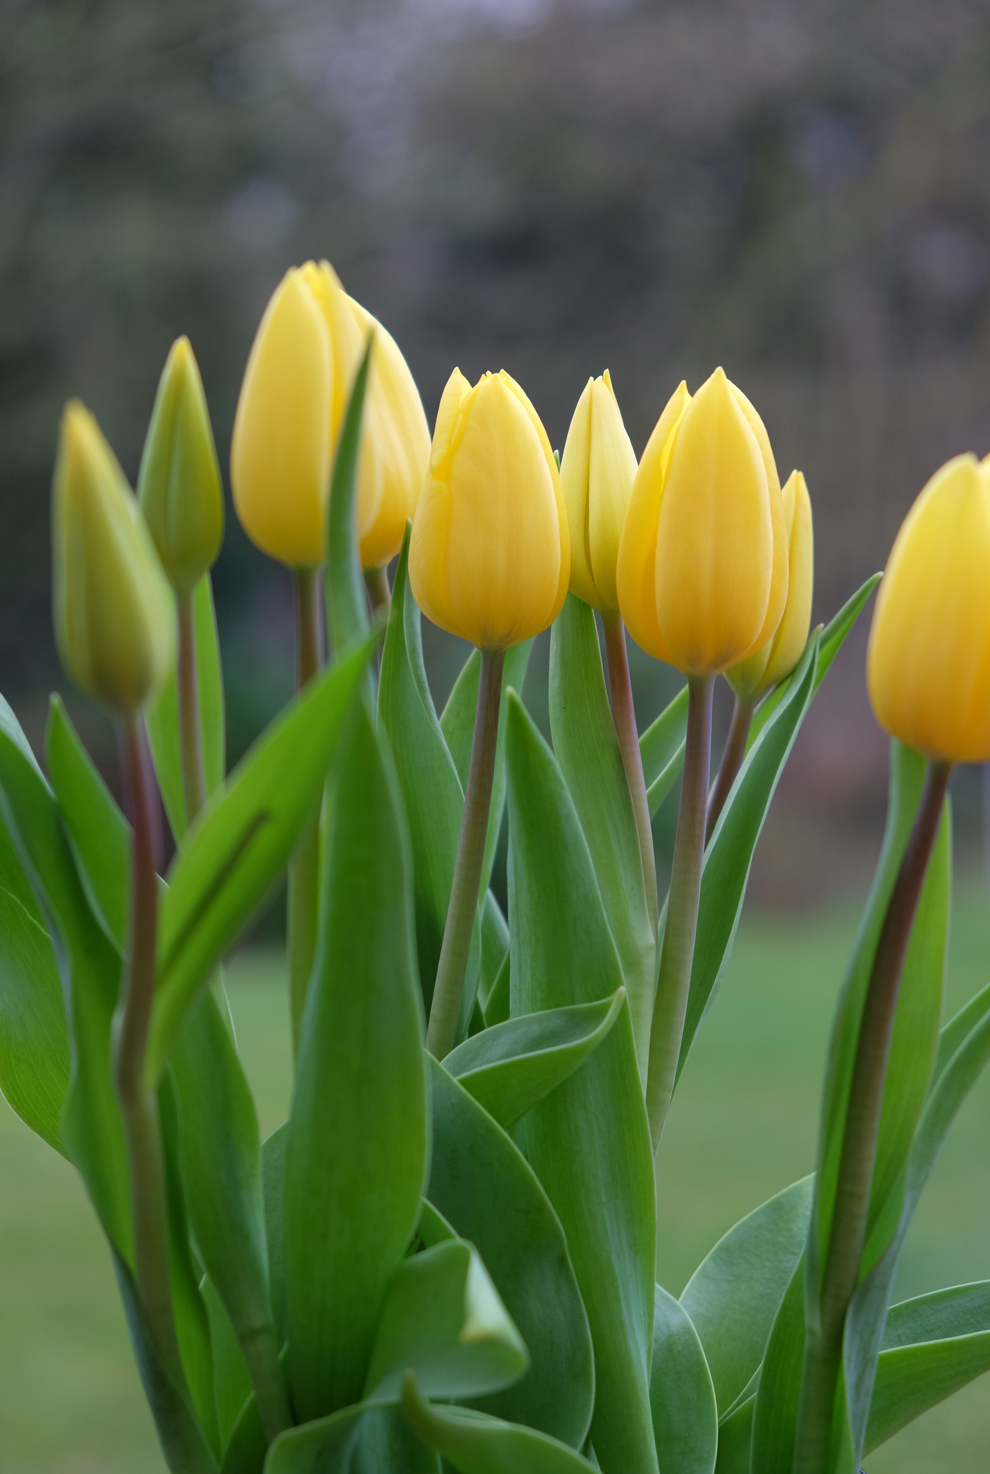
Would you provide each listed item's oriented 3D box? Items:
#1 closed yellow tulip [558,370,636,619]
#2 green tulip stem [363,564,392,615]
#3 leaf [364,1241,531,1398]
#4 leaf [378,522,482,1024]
[{"bbox_3d":[0.025,-0.058,0.805,0.019,0.058,0.018,-2,2,0],"label":"closed yellow tulip"},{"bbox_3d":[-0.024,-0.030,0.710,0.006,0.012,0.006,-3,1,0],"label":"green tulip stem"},{"bbox_3d":[-0.010,0.123,0.720,0.035,0.035,0.028,0,2,0],"label":"leaf"},{"bbox_3d":[-0.015,0.010,0.785,0.022,0.116,0.022,-4,2,0],"label":"leaf"}]

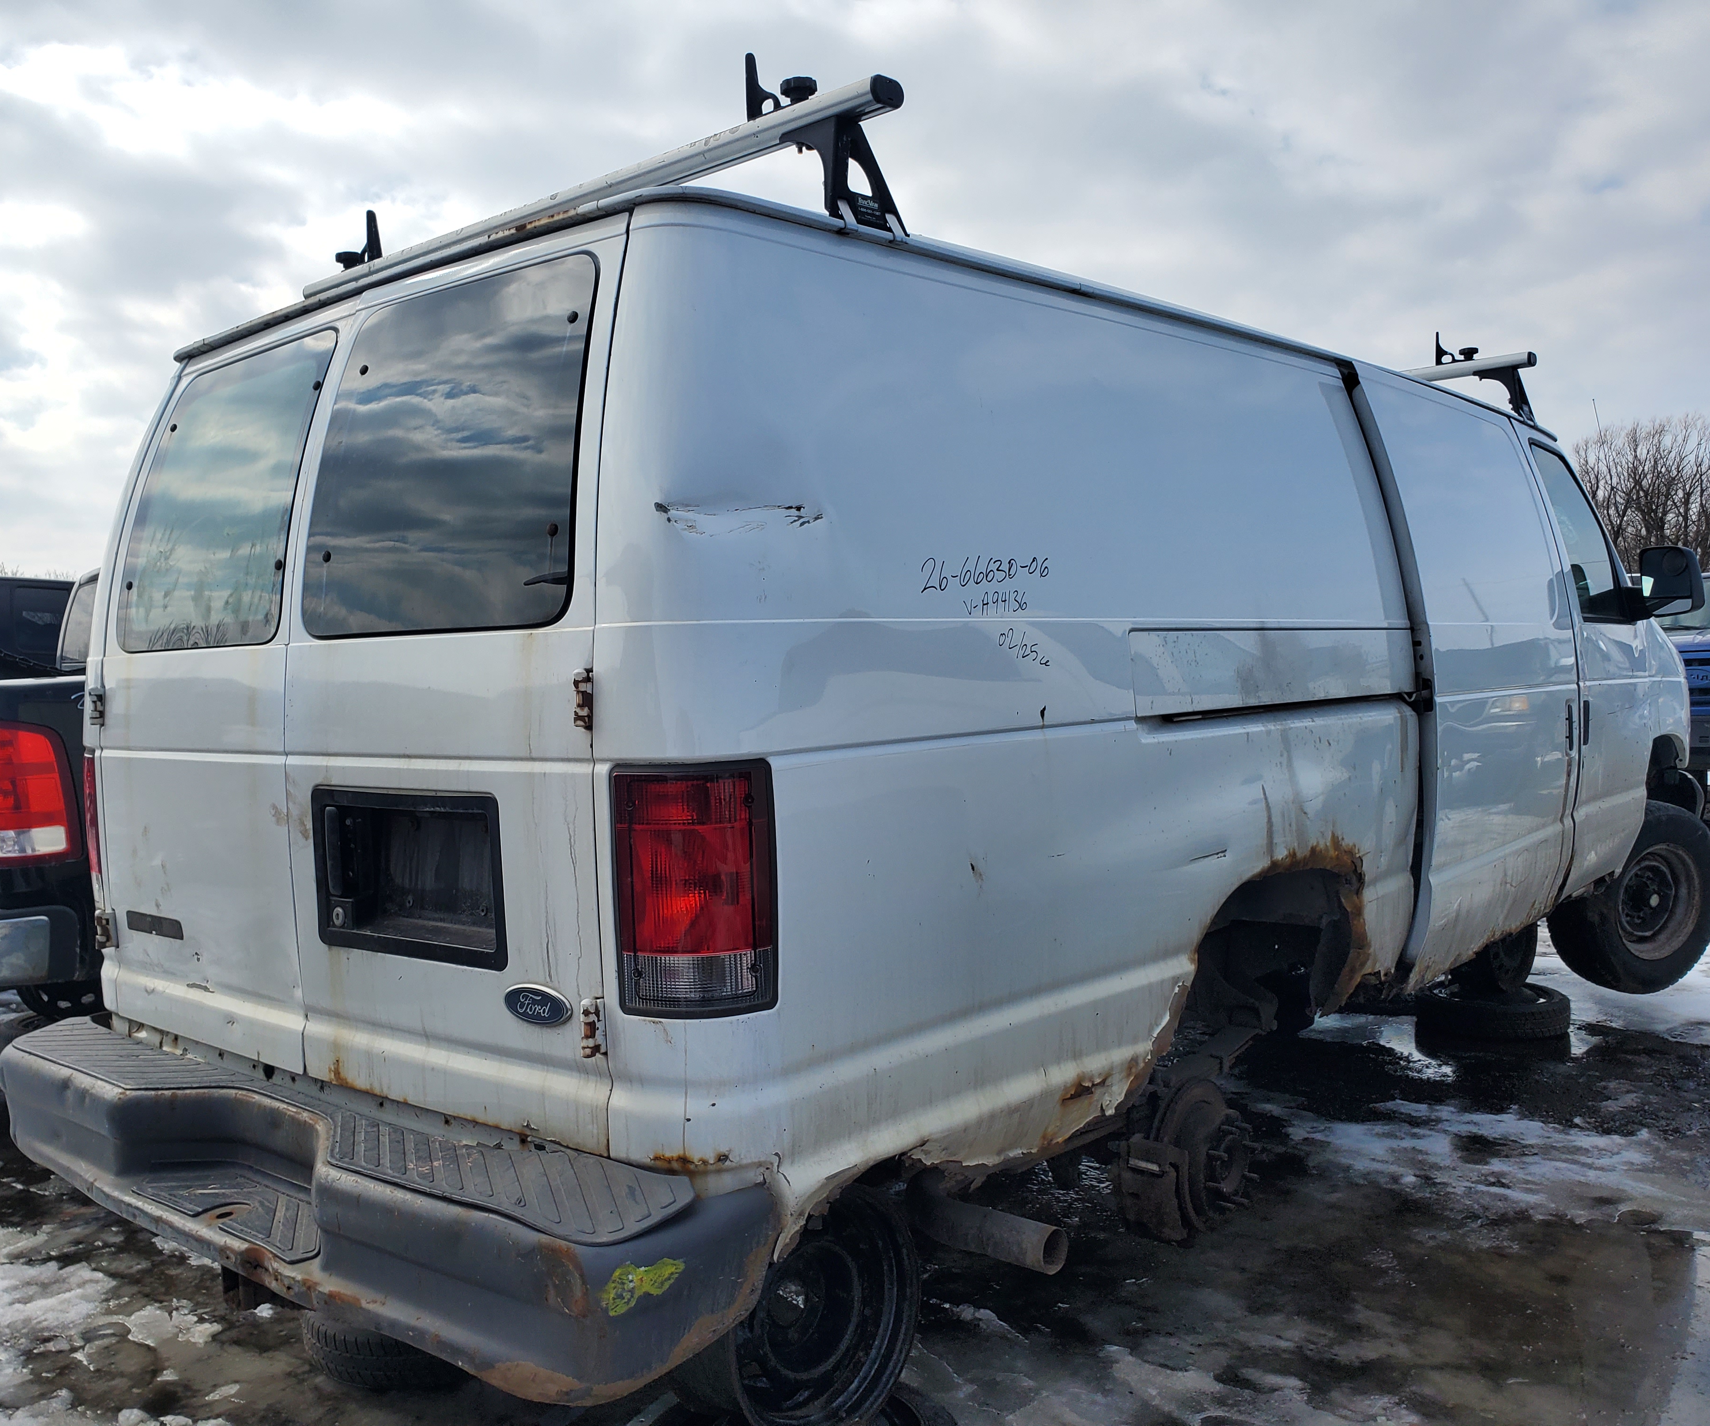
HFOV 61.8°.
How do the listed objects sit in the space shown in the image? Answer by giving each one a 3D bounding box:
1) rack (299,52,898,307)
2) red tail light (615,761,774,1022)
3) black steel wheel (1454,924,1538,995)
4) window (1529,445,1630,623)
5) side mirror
[{"bbox_3d":[-0.583,-0.865,2.599,1.630,0.350,0.140,0,2,39],"label":"rack"},{"bbox_3d":[-0.201,0.219,1.775,0.155,0.315,0.140,0,2,39],"label":"red tail light"},{"bbox_3d":[2.479,0.863,5.572,0.426,0.426,0.185,-3,2,-42],"label":"black steel wheel"},{"bbox_3d":[2.485,-0.593,4.873,0.060,0.600,0.700,-15,-7,39],"label":"window"},{"bbox_3d":[2.913,-0.468,5.086,0.200,0.255,0.120,0,2,39],"label":"side mirror"}]

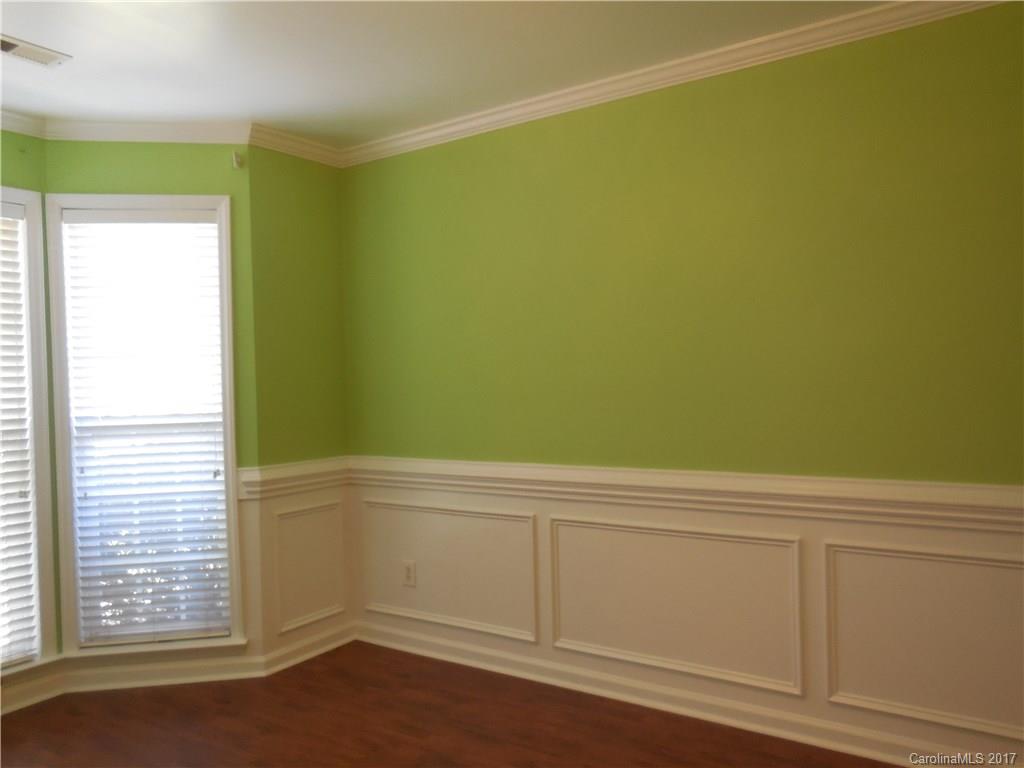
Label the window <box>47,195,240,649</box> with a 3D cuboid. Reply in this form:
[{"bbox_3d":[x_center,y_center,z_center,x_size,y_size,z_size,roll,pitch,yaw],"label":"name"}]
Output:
[{"bbox_3d":[-1.575,0.163,3.213,0.737,1.945,0.100,-2,0,-8],"label":"window"}]

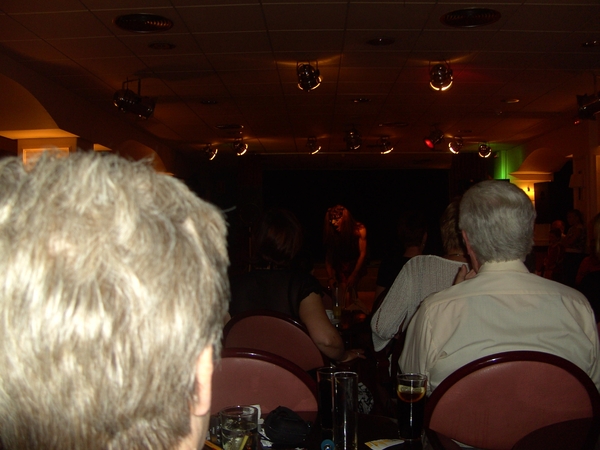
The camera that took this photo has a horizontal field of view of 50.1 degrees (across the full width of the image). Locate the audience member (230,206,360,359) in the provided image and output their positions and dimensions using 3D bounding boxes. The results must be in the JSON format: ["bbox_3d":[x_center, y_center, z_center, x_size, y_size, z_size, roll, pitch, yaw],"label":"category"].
[{"bbox_3d":[-0.020,0.540,3.100,0.580,1.260,0.780,0,0,5],"label":"audience member"}]

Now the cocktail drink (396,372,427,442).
[{"bbox_3d":[0.240,0.392,1.380,0.065,0.130,0.065,0,0,1],"label":"cocktail drink"}]

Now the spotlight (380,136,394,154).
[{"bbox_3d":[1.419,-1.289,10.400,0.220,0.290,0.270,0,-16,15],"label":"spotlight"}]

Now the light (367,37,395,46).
[{"bbox_3d":[0.649,-1.477,5.170,0.230,0.035,0.230,0,0,1],"label":"light"}]

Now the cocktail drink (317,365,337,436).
[{"bbox_3d":[0.070,0.388,1.430,0.066,0.130,0.066,0,0,1],"label":"cocktail drink"}]

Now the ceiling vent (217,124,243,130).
[{"bbox_3d":[-1.032,-1.444,9.450,0.430,0.050,0.430,0,0,1],"label":"ceiling vent"}]

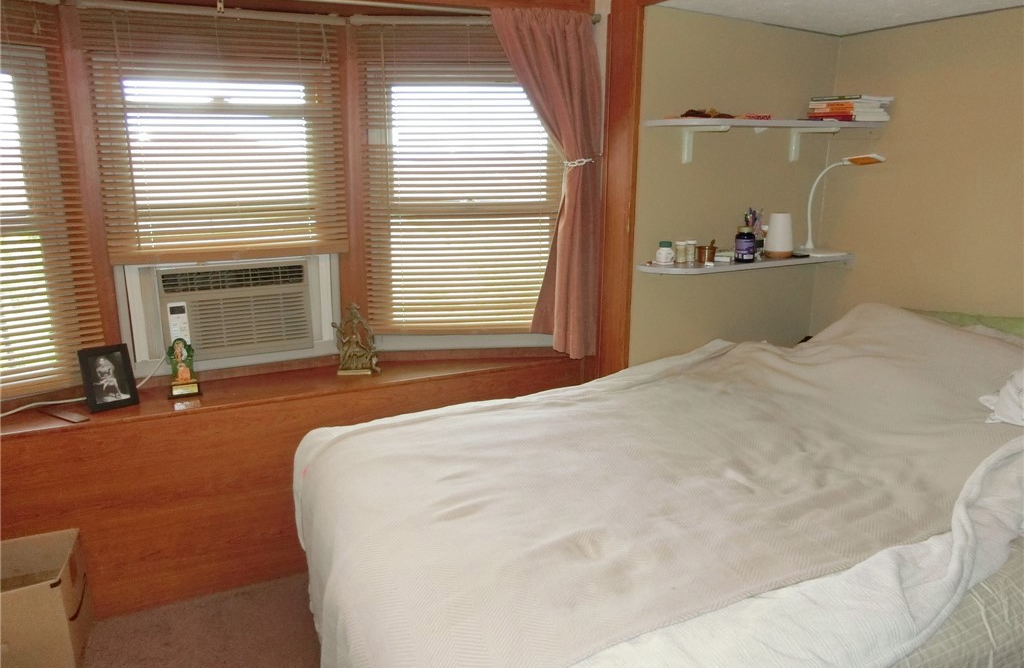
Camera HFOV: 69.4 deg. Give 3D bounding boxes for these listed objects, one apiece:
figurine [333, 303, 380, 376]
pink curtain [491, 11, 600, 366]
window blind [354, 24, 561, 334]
[{"bbox_3d":[-0.532,0.017,2.531,0.150,0.238,0.071,-1,14,-2],"label":"figurine"},{"bbox_3d":[0.110,-0.452,2.465,0.374,1.142,0.120,-7,15,-24],"label":"pink curtain"},{"bbox_3d":[-0.134,-0.511,2.544,0.755,1.047,0.045,-1,14,-5],"label":"window blind"}]

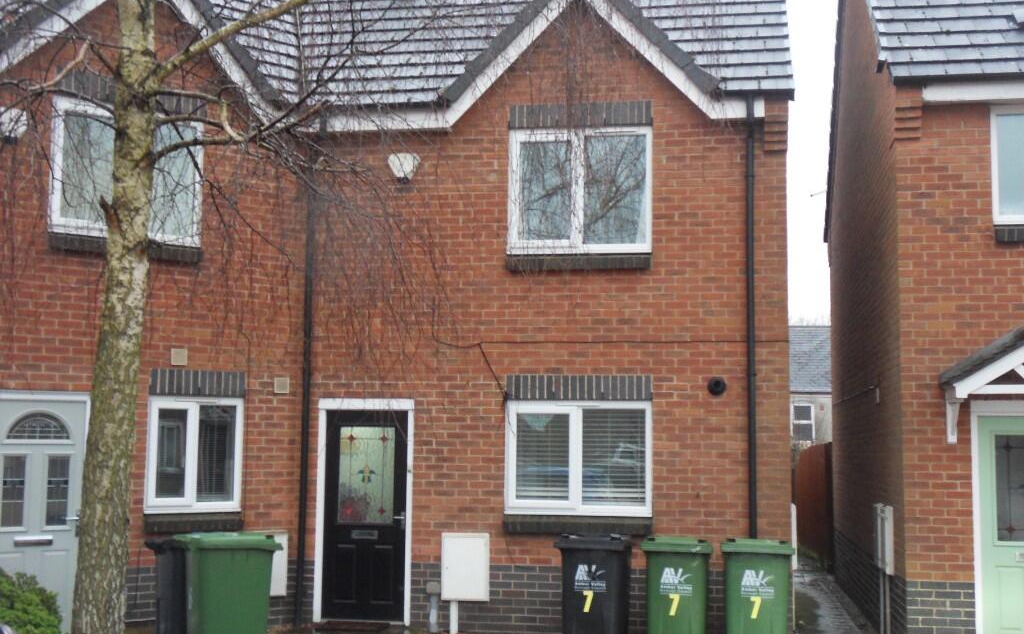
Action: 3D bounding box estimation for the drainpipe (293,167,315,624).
[{"bbox_3d":[-1.964,0.667,12.594,0.072,4.406,0.072,0,-6,9],"label":"drainpipe"}]

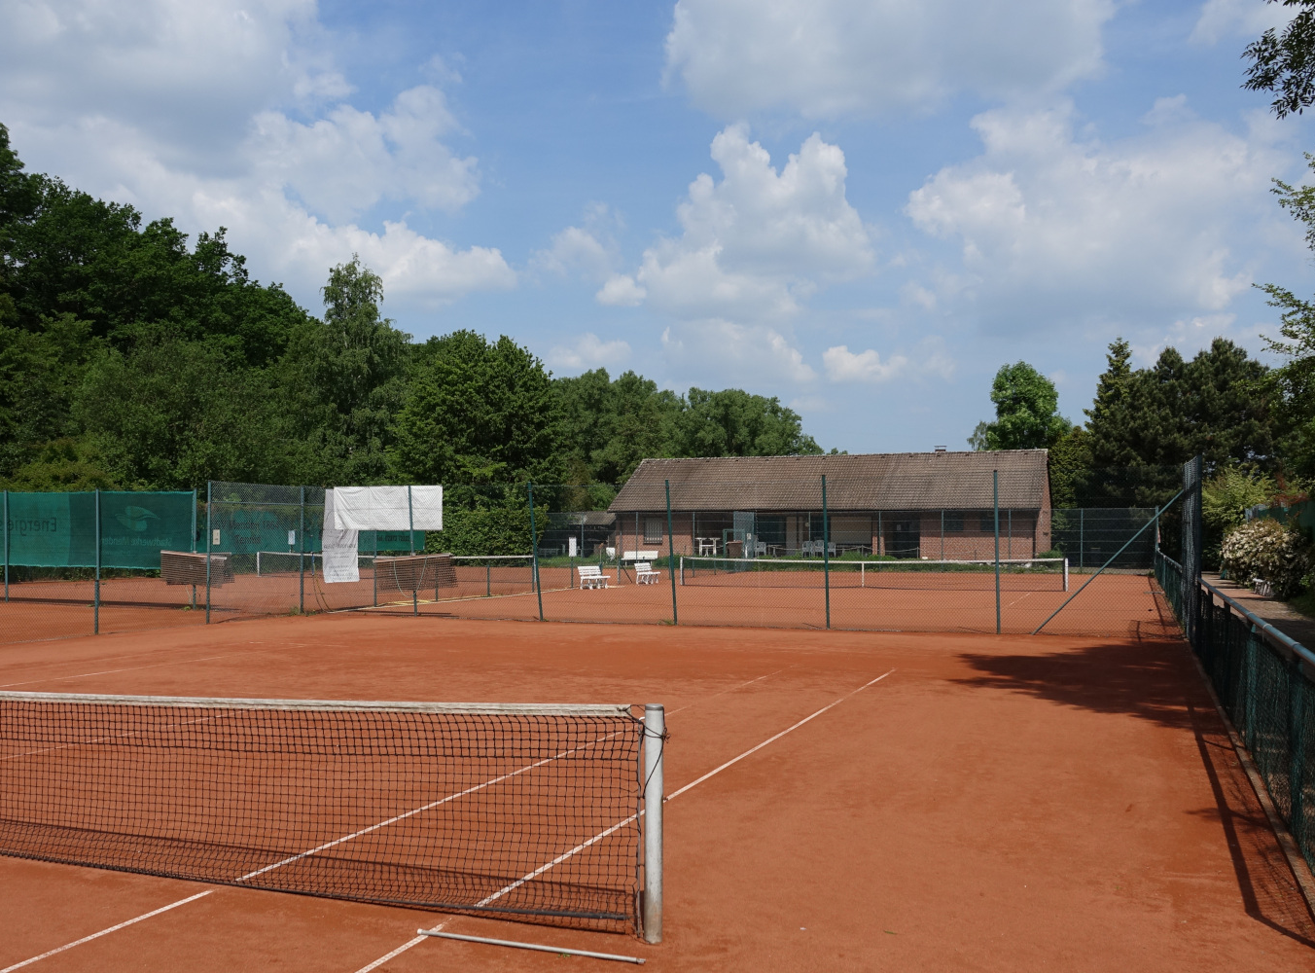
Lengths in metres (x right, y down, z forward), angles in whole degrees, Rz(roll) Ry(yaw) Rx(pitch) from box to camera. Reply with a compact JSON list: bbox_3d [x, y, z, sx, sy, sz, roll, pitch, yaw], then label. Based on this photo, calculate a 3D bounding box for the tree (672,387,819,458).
[{"bbox_3d":[7.970,-1.333,100.367,13.500,15.618,12.000,-1,-3,23],"label":"tree"}]

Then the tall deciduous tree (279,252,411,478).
[{"bbox_3d":[-19.375,-4.774,68.458,8.000,19.492,8.000,-1,-3,23],"label":"tall deciduous tree"}]

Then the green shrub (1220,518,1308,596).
[{"bbox_3d":[18.861,2.161,34.057,2.700,2.404,2.600,-1,-3,23],"label":"green shrub"}]

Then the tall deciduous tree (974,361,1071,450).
[{"bbox_3d":[26.711,-1.863,80.348,7.500,14.794,7.500,-1,-3,23],"label":"tall deciduous tree"}]

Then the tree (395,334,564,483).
[{"bbox_3d":[-11.650,-2.569,71.361,11.000,15.360,10.500,-1,-3,23],"label":"tree"}]

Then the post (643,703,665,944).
[{"bbox_3d":[-0.015,1.492,4.870,0.083,1.045,0.083,-1,-3,23],"label":"post"}]

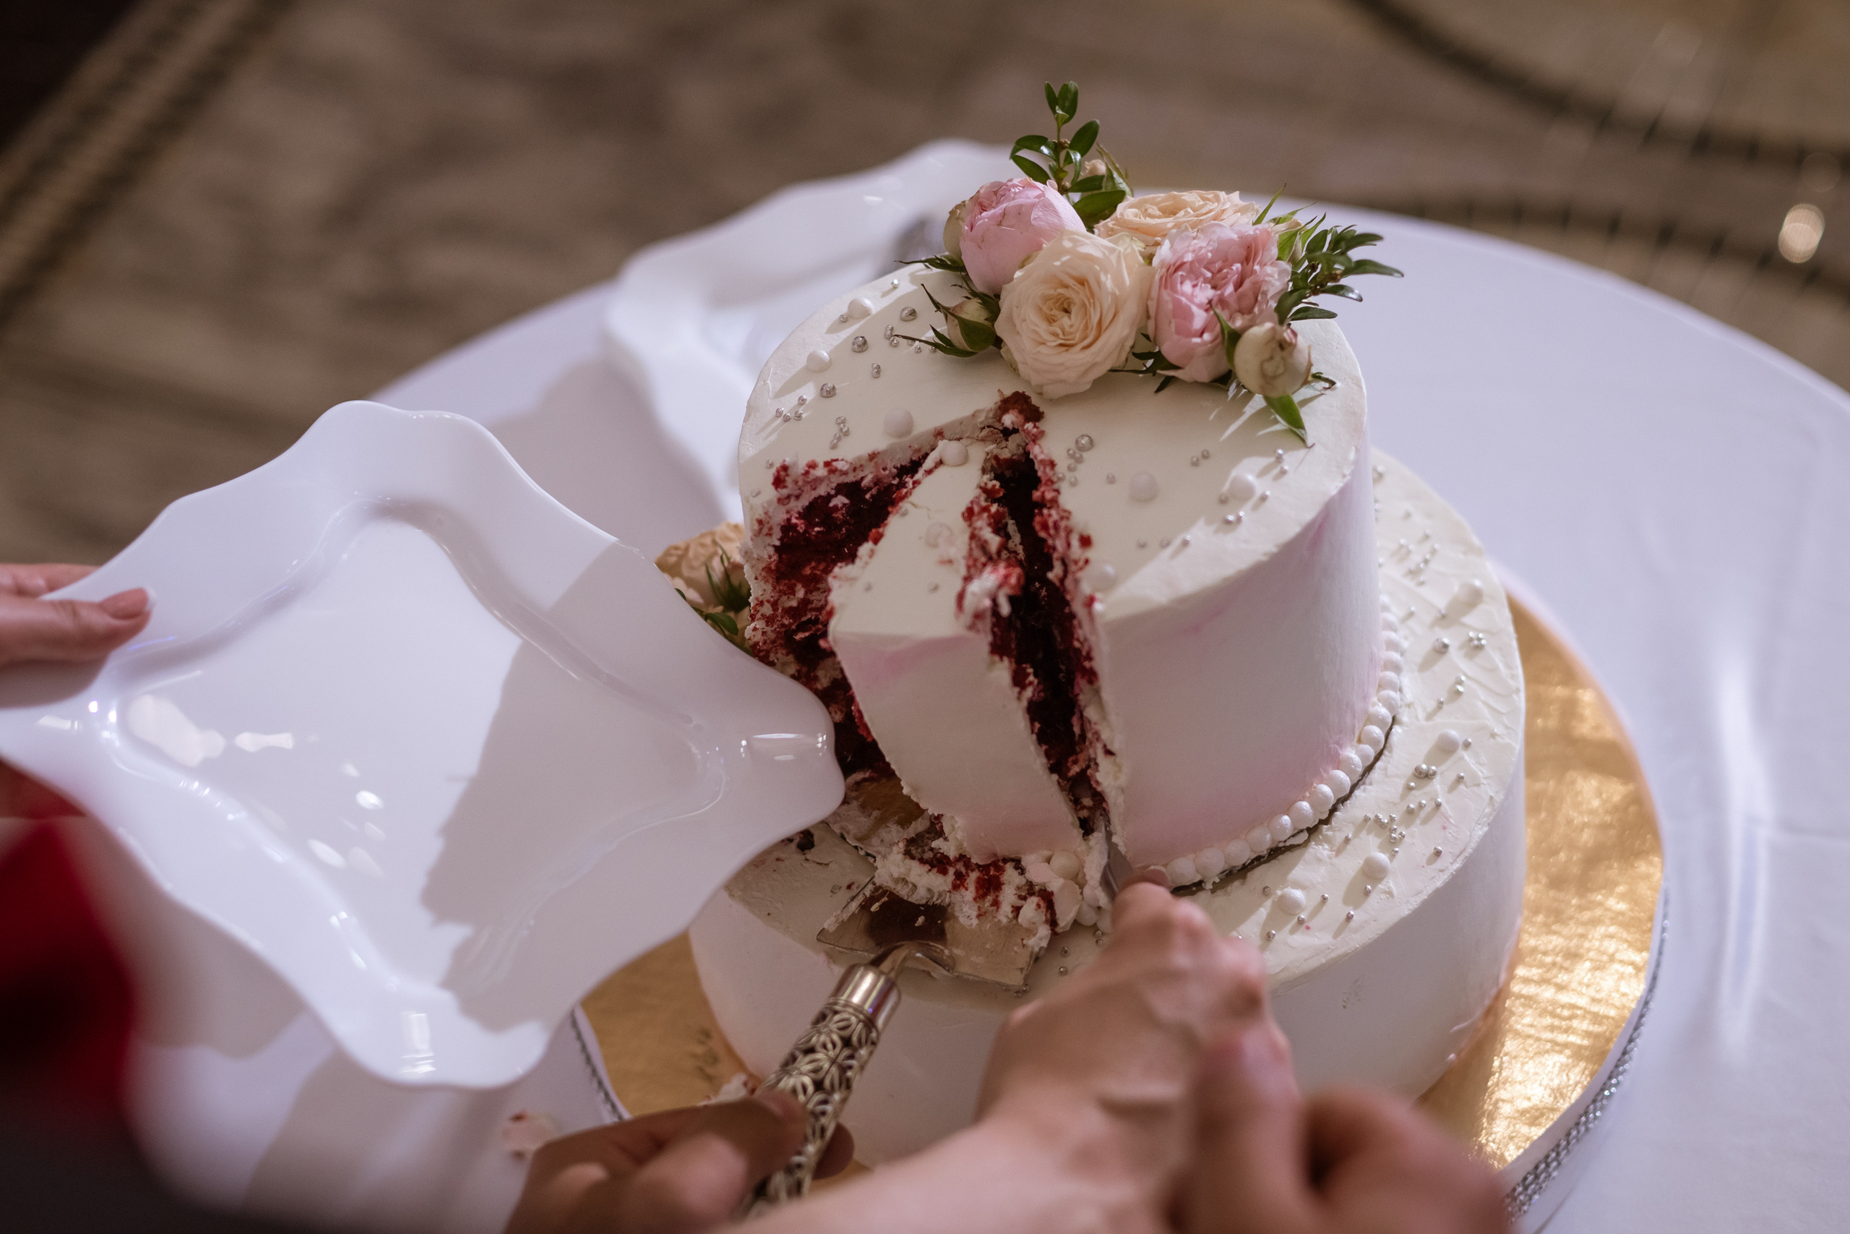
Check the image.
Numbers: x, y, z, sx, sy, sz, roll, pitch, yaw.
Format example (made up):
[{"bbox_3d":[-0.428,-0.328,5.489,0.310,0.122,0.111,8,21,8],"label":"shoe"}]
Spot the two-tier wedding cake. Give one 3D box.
[{"bbox_3d":[0.046,-0.010,0.780,0.278,0.237,0.278,-9,43,0],"label":"two-tier wedding cake"}]

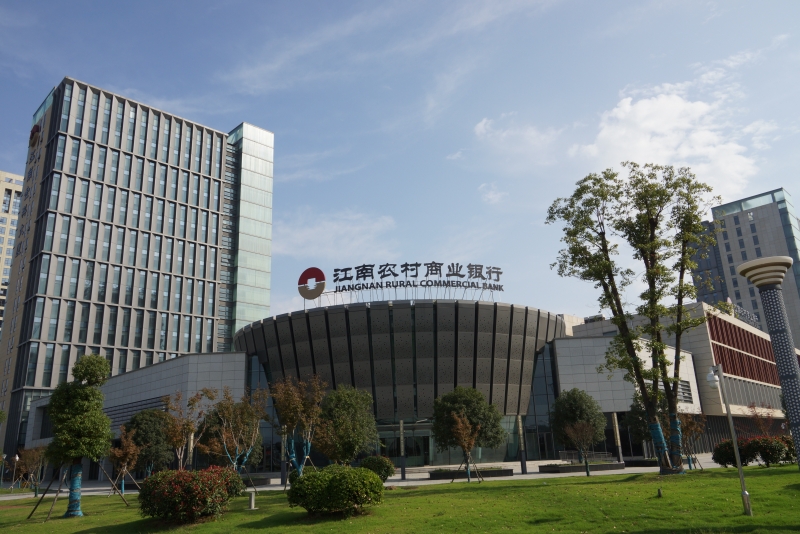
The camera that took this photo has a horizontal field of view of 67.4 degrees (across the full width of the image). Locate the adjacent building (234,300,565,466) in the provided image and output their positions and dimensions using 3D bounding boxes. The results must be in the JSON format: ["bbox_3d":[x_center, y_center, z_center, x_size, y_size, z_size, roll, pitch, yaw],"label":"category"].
[{"bbox_3d":[0.146,15.625,71.201,39.455,14.612,38.000,-3,-17,0],"label":"adjacent building"}]

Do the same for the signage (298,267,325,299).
[{"bbox_3d":[-8.486,1.665,58.991,3.200,3.200,0.450,-11,-19,25],"label":"signage"}]

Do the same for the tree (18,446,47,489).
[{"bbox_3d":[-29.871,16.320,48.785,2.276,3.320,2.276,-3,-17,0],"label":"tree"}]

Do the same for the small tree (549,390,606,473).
[{"bbox_3d":[12.360,11.000,41.561,3.878,5.090,3.878,-3,-17,0],"label":"small tree"}]

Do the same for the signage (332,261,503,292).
[{"bbox_3d":[2.123,1.001,58.302,17.066,2.550,2.417,0,-17,-8],"label":"signage"}]

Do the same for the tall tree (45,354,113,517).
[{"bbox_3d":[-11.640,5.992,21.730,2.281,5.650,2.281,-3,-17,0],"label":"tall tree"}]

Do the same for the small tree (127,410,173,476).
[{"bbox_3d":[-18.914,13.431,45.319,3.473,5.360,3.473,-3,-17,0],"label":"small tree"}]

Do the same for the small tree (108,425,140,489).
[{"bbox_3d":[-16.920,11.733,36.729,1.897,4.050,1.897,-3,-17,0],"label":"small tree"}]

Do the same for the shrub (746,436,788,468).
[{"bbox_3d":[19.497,9.863,32.016,2.240,1.580,2.240,-3,-17,0],"label":"shrub"}]

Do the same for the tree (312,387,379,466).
[{"bbox_3d":[-3.807,11.531,42.715,4.412,6.260,4.412,-3,-17,0],"label":"tree"}]

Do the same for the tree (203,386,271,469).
[{"bbox_3d":[-9.586,9.956,35.189,3.635,5.810,3.635,-3,-17,0],"label":"tree"}]

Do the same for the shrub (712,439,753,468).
[{"bbox_3d":[18.499,10.373,33.494,2.232,1.550,2.232,-3,-17,0],"label":"shrub"}]

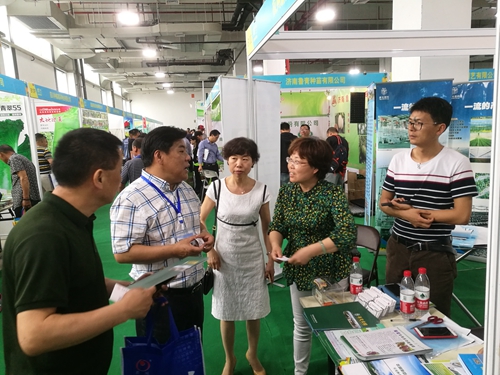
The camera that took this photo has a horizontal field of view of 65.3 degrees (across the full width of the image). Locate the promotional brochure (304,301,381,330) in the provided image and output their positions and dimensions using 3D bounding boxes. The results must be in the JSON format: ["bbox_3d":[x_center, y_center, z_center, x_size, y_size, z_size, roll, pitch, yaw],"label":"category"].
[{"bbox_3d":[0.423,0.612,1.850,0.298,0.018,0.210,-4,9,-9],"label":"promotional brochure"}]

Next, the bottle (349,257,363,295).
[{"bbox_3d":[0.556,0.468,2.031,0.066,0.230,0.066,-3,9,0],"label":"bottle"}]

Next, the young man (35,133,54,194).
[{"bbox_3d":[-3.362,-0.051,6.545,0.500,1.680,0.340,1,10,25],"label":"young man"}]

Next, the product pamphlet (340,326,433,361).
[{"bbox_3d":[0.547,0.642,1.588,0.282,0.022,0.205,-5,9,-12],"label":"product pamphlet"}]

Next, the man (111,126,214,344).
[{"bbox_3d":[-0.344,0.559,1.786,0.400,1.655,0.480,2,10,27],"label":"man"}]

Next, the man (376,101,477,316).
[{"bbox_3d":[0.950,0.405,2.096,0.500,1.735,0.350,4,11,36],"label":"man"}]

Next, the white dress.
[{"bbox_3d":[-0.061,0.407,2.513,0.420,0.910,0.270,-4,9,-7],"label":"white dress"}]

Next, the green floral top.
[{"bbox_3d":[0.351,0.271,2.171,0.500,0.610,0.360,5,12,42],"label":"green floral top"}]

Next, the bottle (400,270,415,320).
[{"bbox_3d":[0.731,0.495,1.799,0.066,0.230,0.066,-3,9,0],"label":"bottle"}]

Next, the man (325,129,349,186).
[{"bbox_3d":[1.342,-0.155,5.959,0.480,1.600,0.400,-8,10,-30],"label":"man"}]

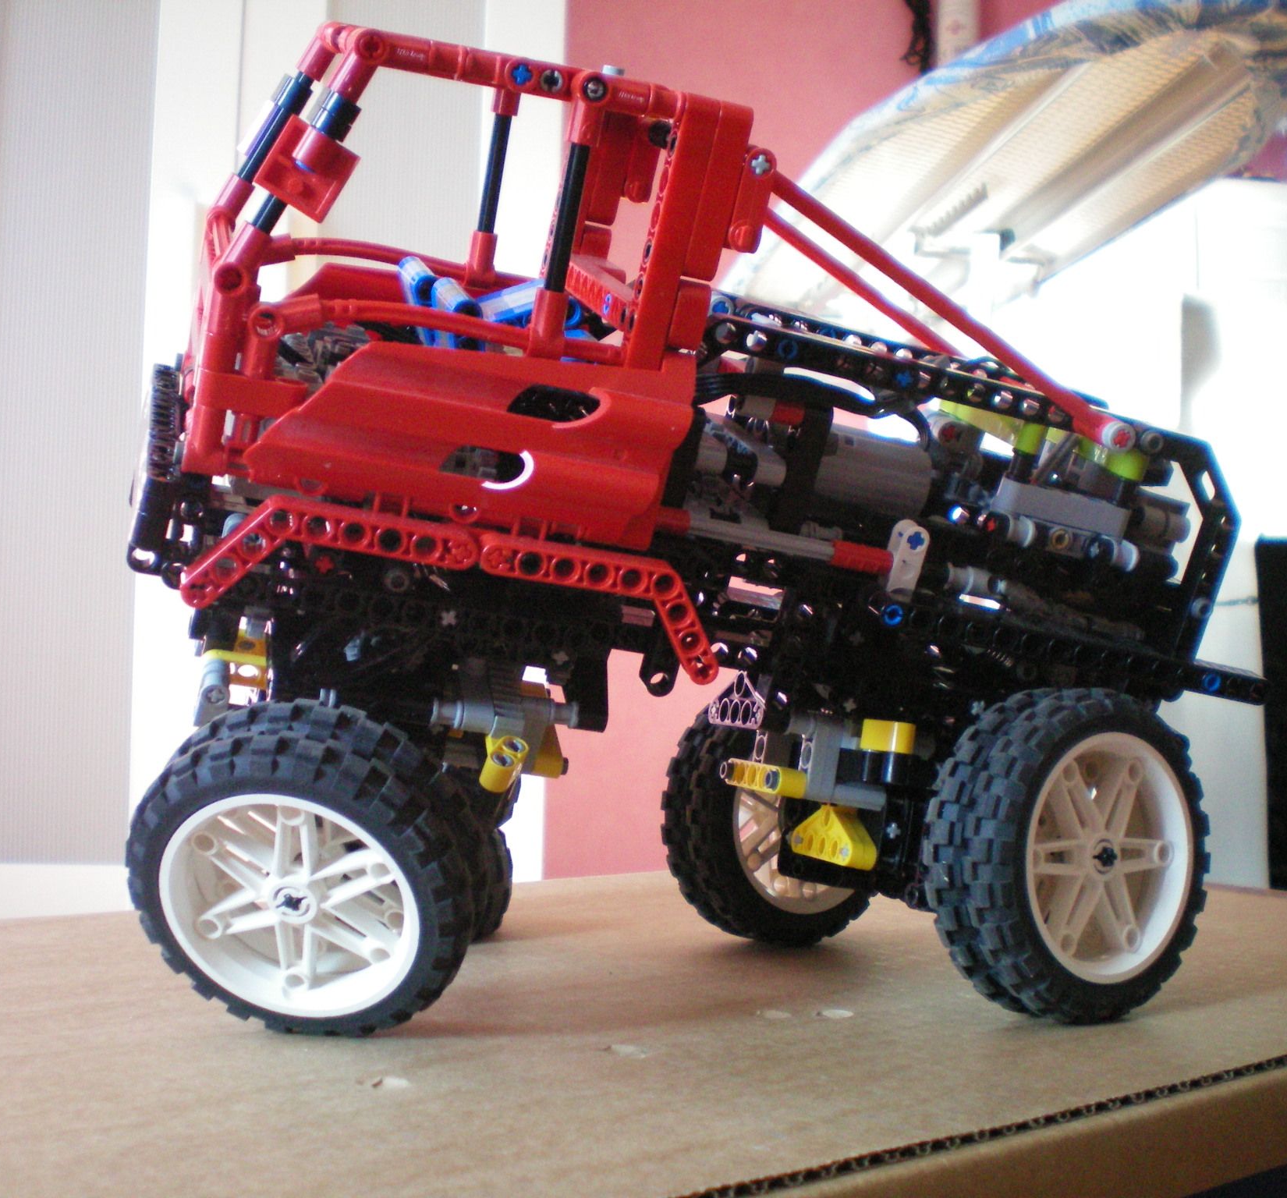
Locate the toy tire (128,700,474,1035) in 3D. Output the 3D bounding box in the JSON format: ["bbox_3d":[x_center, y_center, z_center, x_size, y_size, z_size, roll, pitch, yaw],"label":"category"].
[{"bbox_3d":[-0.078,0.064,0.409,0.082,0.082,0.032,1,26,10],"label":"toy tire"}]

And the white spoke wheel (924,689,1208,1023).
[{"bbox_3d":[0.107,0.064,0.443,0.082,0.082,0.032,2,-3,-35],"label":"white spoke wheel"}]

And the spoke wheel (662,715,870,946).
[{"bbox_3d":[0.042,0.065,0.541,0.082,0.082,0.032,3,-3,-37],"label":"spoke wheel"}]

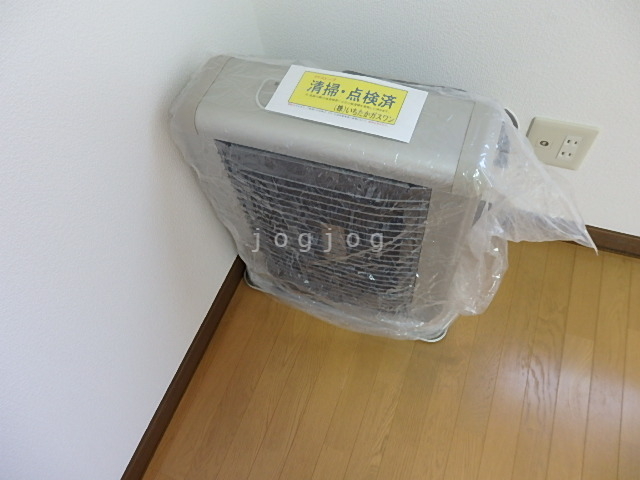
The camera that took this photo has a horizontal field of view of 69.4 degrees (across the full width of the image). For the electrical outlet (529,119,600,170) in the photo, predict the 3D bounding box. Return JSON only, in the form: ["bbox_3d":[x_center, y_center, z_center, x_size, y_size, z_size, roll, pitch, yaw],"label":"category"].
[{"bbox_3d":[0.472,-0.188,0.921,0.117,0.120,0.010,15,61,16],"label":"electrical outlet"}]

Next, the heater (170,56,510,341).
[{"bbox_3d":[0.044,-0.062,0.956,0.515,0.525,0.240,15,62,17],"label":"heater"}]

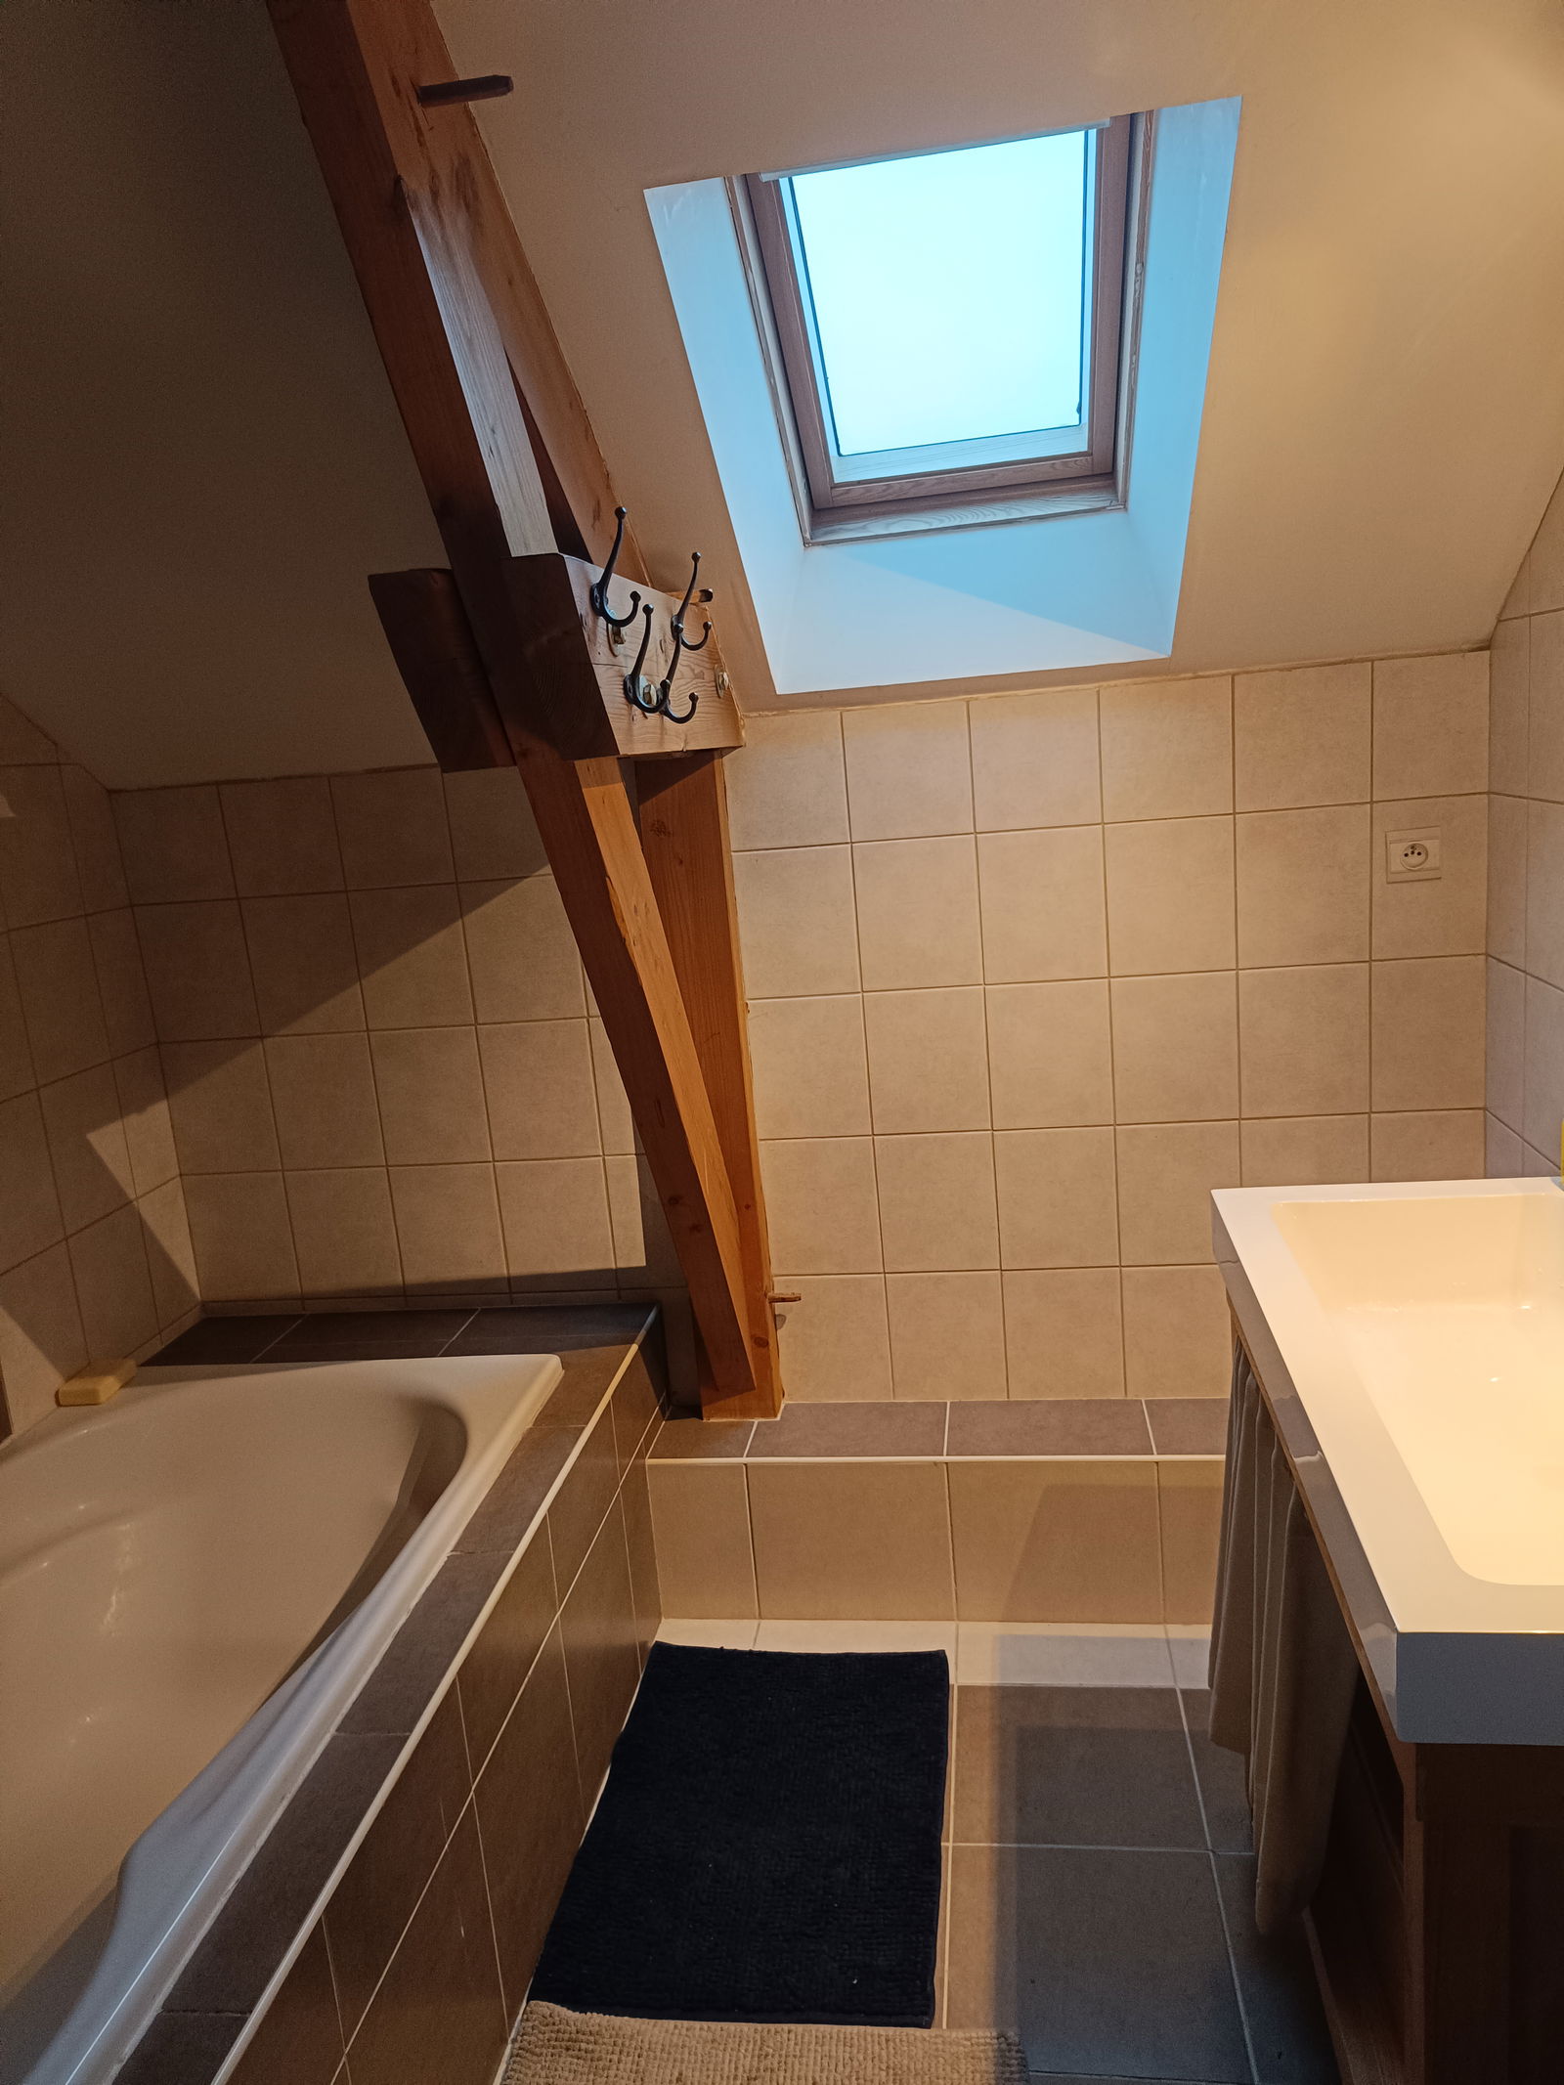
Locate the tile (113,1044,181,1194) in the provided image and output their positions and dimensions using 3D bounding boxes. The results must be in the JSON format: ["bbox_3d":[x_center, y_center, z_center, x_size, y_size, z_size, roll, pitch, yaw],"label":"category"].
[{"bbox_3d":[-1.141,0.140,2.588,0.010,0.247,0.145,-3,11,8],"label":"tile"}]

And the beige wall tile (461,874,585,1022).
[{"bbox_3d":[-0.446,-0.160,2.503,0.200,0.247,0.010,-3,11,9],"label":"beige wall tile"}]

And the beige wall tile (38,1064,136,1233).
[{"bbox_3d":[-1.167,0.175,2.429,0.010,0.248,0.200,-3,12,9],"label":"beige wall tile"}]

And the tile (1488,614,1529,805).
[{"bbox_3d":[1.067,-0.485,2.109,0.010,0.247,0.177,-3,11,10],"label":"tile"}]

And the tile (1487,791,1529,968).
[{"bbox_3d":[1.089,-0.240,2.159,0.010,0.247,0.174,-3,11,9],"label":"tile"}]

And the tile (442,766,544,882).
[{"bbox_3d":[-0.463,-0.377,2.464,0.200,0.190,0.010,-3,12,9],"label":"tile"}]

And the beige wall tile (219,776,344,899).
[{"bbox_3d":[-0.864,-0.356,2.520,0.200,0.197,0.010,-3,11,9],"label":"beige wall tile"}]

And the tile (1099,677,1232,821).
[{"bbox_3d":[0.603,-0.456,2.268,0.199,0.207,0.010,-3,12,9],"label":"tile"}]

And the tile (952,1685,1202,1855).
[{"bbox_3d":[0.414,1.028,2.057,0.331,0.010,0.328,-3,12,9],"label":"tile"}]

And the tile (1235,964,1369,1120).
[{"bbox_3d":[0.846,-0.001,2.341,0.200,0.247,0.010,-3,11,9],"label":"tile"}]

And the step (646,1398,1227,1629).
[{"bbox_3d":[0.484,0.787,2.450,1.389,0.294,0.218,-3,11,9],"label":"step"}]

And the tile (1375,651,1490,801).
[{"bbox_3d":[0.991,-0.481,2.217,0.172,0.210,0.010,-3,11,9],"label":"tile"}]

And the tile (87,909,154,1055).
[{"bbox_3d":[-1.161,-0.104,2.537,0.010,0.247,0.144,-3,11,8],"label":"tile"}]

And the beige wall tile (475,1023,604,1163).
[{"bbox_3d":[-0.423,0.084,2.558,0.200,0.248,0.010,-3,12,9],"label":"beige wall tile"}]

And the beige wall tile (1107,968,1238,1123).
[{"bbox_3d":[0.648,0.010,2.377,0.200,0.247,0.010,-3,11,9],"label":"beige wall tile"}]

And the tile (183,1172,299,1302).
[{"bbox_3d":[-0.998,0.360,2.686,0.194,0.246,0.010,-3,12,9],"label":"tile"}]

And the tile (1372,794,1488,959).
[{"bbox_3d":[1.011,-0.255,2.262,0.172,0.247,0.010,-3,11,9],"label":"tile"}]

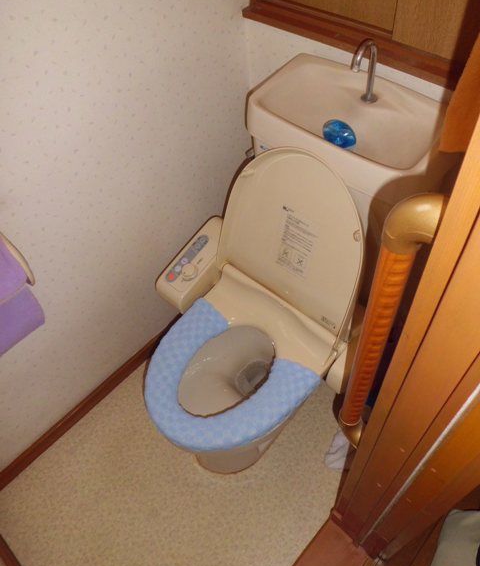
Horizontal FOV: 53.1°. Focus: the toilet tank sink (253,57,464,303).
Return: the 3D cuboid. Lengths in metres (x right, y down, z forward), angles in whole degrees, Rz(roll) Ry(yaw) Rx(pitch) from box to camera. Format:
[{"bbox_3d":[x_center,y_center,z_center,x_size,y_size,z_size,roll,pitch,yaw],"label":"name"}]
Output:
[{"bbox_3d":[0.246,-0.211,1.142,0.432,0.448,0.229,35,64,27],"label":"toilet tank sink"}]

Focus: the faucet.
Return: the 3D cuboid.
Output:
[{"bbox_3d":[0.248,-0.410,0.943,0.035,0.137,0.088,35,64,27],"label":"faucet"}]

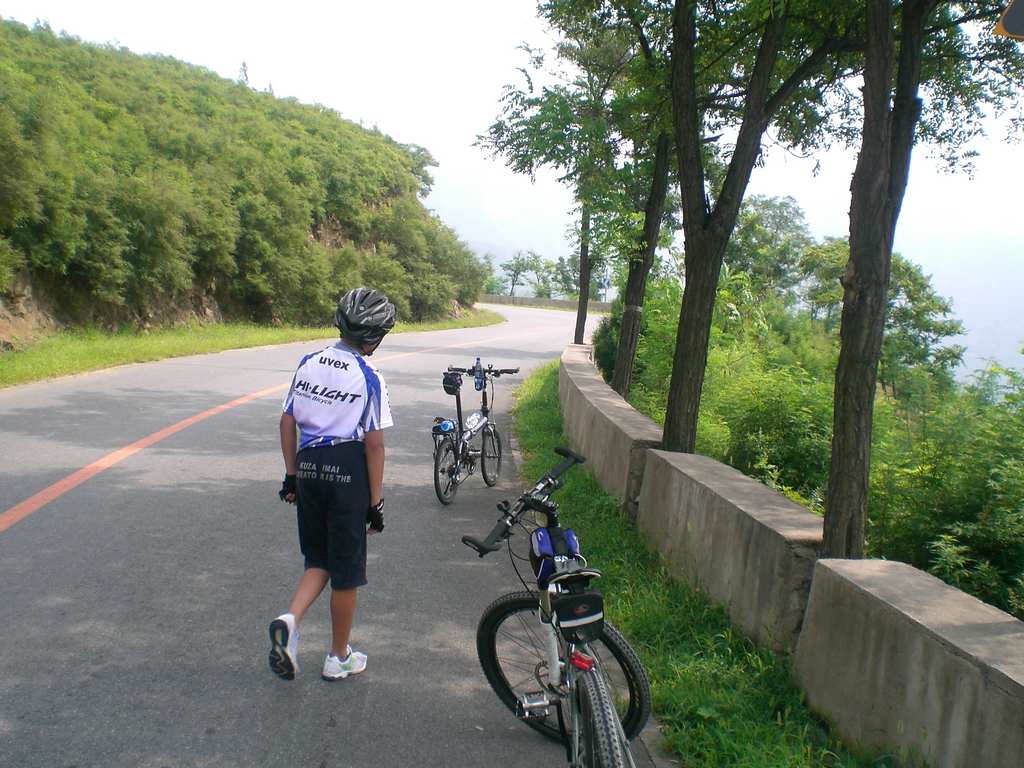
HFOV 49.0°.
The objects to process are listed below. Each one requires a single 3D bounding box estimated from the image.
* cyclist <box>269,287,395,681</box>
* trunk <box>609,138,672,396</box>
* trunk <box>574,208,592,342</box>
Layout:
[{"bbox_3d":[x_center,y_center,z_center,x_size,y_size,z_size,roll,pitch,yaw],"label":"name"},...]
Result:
[{"bbox_3d":[-0.759,0.414,4.730,0.480,1.640,0.470,2,5,18],"label":"cyclist"},{"bbox_3d":[1.316,-1.151,11.600,0.260,2.980,0.250,10,5,-1],"label":"trunk"},{"bbox_3d":[1.291,-1.906,20.500,0.230,2.750,0.220,3,5,0],"label":"trunk"}]

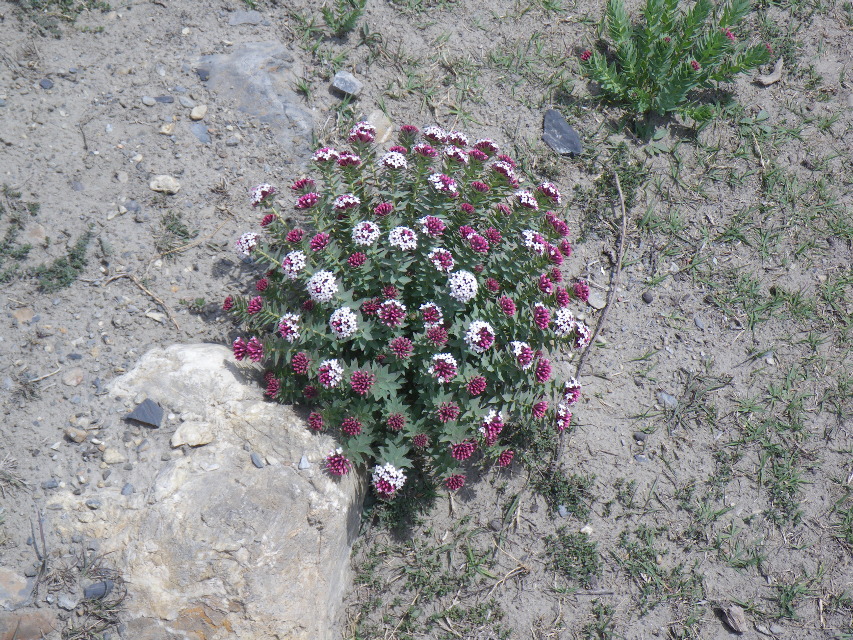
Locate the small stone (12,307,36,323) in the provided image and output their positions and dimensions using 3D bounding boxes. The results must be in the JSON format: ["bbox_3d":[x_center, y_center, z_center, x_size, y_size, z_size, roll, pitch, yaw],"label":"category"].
[{"bbox_3d":[-0.512,-0.007,1.955,0.023,0.014,0.027,-36,61,-23],"label":"small stone"}]

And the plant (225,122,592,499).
[{"bbox_3d":[-0.020,-0.034,1.811,0.436,0.270,0.498,0,54,0],"label":"plant"}]

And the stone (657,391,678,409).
[{"bbox_3d":[0.296,0.097,1.880,0.032,0.012,0.012,31,60,21],"label":"stone"}]

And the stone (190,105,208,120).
[{"bbox_3d":[-0.321,-0.293,2.161,0.025,0.018,0.021,-15,55,-11],"label":"stone"}]

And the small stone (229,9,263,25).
[{"bbox_3d":[-0.268,-0.450,2.276,0.051,0.018,0.026,1,54,0],"label":"small stone"}]

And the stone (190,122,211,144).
[{"bbox_3d":[-0.312,-0.262,2.139,0.019,0.016,0.044,-29,59,-19],"label":"stone"}]

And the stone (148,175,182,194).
[{"bbox_3d":[-0.355,-0.184,2.081,0.040,0.026,0.028,11,55,8],"label":"stone"}]

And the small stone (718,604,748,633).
[{"bbox_3d":[0.345,0.333,1.706,0.026,0.022,0.036,-16,56,-12],"label":"small stone"}]

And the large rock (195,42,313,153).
[{"bbox_3d":[-0.239,-0.307,2.201,0.132,0.070,0.236,-16,56,-11],"label":"large rock"}]

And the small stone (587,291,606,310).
[{"bbox_3d":[0.220,-0.025,1.967,0.028,0.014,0.019,34,61,22],"label":"small stone"}]

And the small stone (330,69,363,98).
[{"bbox_3d":[-0.111,-0.339,2.192,0.045,0.030,0.035,12,55,9],"label":"small stone"}]

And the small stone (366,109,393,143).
[{"bbox_3d":[-0.064,-0.271,2.144,0.037,0.025,0.059,-4,54,-3],"label":"small stone"}]

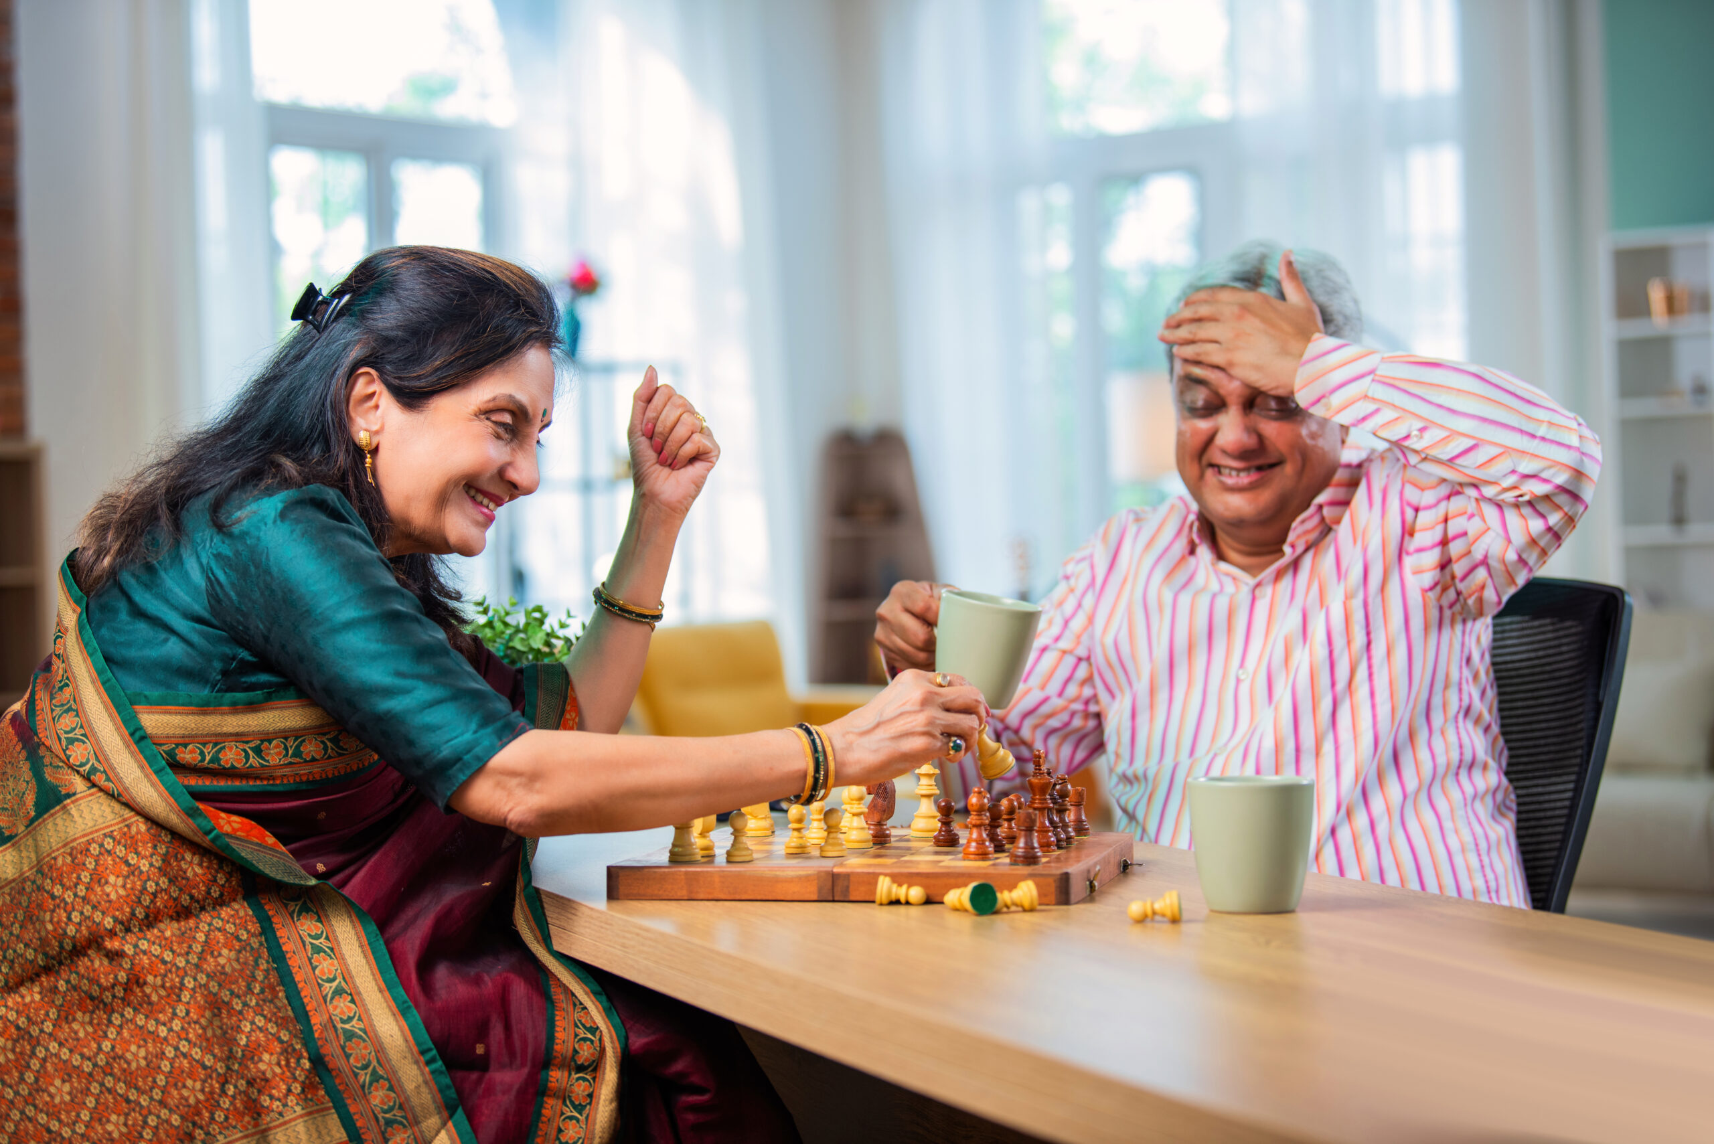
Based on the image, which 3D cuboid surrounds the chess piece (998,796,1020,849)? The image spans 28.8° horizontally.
[{"bbox_3d":[0.121,0.198,2.664,0.021,0.038,0.021,0,0,13],"label":"chess piece"}]

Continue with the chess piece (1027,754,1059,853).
[{"bbox_3d":[0.143,0.178,2.586,0.025,0.078,0.025,0,0,13],"label":"chess piece"}]

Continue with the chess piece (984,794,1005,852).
[{"bbox_3d":[0.107,0.199,2.586,0.021,0.038,0.021,0,0,13],"label":"chess piece"}]

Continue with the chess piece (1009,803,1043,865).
[{"bbox_3d":[0.126,0.197,2.478,0.024,0.042,0.024,0,0,13],"label":"chess piece"}]

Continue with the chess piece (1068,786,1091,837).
[{"bbox_3d":[0.180,0.197,2.732,0.024,0.041,0.024,0,0,13],"label":"chess piece"}]

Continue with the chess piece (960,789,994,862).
[{"bbox_3d":[0.092,0.191,2.519,0.024,0.055,0.024,0,0,13],"label":"chess piece"}]

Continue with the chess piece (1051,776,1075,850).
[{"bbox_3d":[0.164,0.190,2.647,0.023,0.056,0.023,0,0,13],"label":"chess piece"}]

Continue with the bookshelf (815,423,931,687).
[{"bbox_3d":[0.085,0.275,10.400,0.520,1.440,0.350,0,0,3],"label":"bookshelf"}]

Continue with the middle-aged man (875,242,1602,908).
[{"bbox_3d":[0.330,0.350,2.930,0.640,1.290,0.740,0,0,38],"label":"middle-aged man"}]

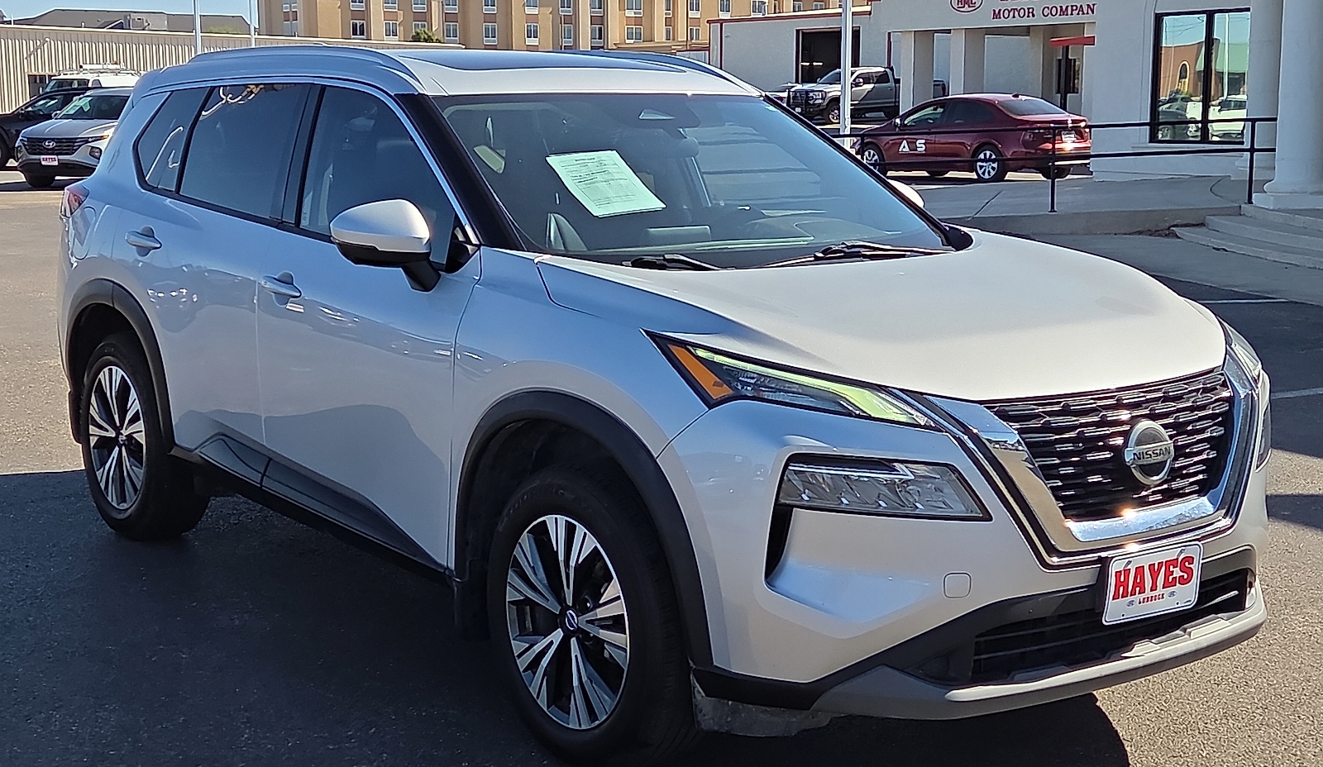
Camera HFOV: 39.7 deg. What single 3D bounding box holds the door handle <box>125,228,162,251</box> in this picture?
[{"bbox_3d":[-1.669,-0.462,5.914,0.055,0.045,0.260,-6,11,-37],"label":"door handle"}]

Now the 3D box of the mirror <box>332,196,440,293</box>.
[{"bbox_3d":[-0.670,-0.349,4.534,0.230,0.235,0.260,-6,11,-37],"label":"mirror"}]

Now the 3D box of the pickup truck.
[{"bbox_3d":[7.400,-10.600,67.800,6.200,2.000,2.050,-6,11,-37],"label":"pickup truck"}]

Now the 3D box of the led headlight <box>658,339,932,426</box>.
[{"bbox_3d":[0.243,-0.011,3.831,0.330,0.155,0.640,-6,11,-37],"label":"led headlight"}]

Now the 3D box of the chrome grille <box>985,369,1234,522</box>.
[{"bbox_3d":[1.027,0.153,3.948,0.840,0.310,0.150,-6,11,-37],"label":"chrome grille"}]

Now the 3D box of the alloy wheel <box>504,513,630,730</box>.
[{"bbox_3d":[-0.146,0.525,4.192,0.190,0.487,0.487,-6,11,-37],"label":"alloy wheel"}]

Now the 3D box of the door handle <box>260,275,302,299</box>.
[{"bbox_3d":[-1.063,-0.266,5.139,0.055,0.045,0.250,-6,11,-37],"label":"door handle"}]

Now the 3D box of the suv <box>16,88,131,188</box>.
[{"bbox_3d":[-8.933,-4.113,30.867,1.870,1.660,4.600,3,9,16],"label":"suv"}]

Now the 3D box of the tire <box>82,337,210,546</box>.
[{"bbox_3d":[-1.774,0.171,6.324,0.240,0.735,0.735,-6,11,-37],"label":"tire"}]

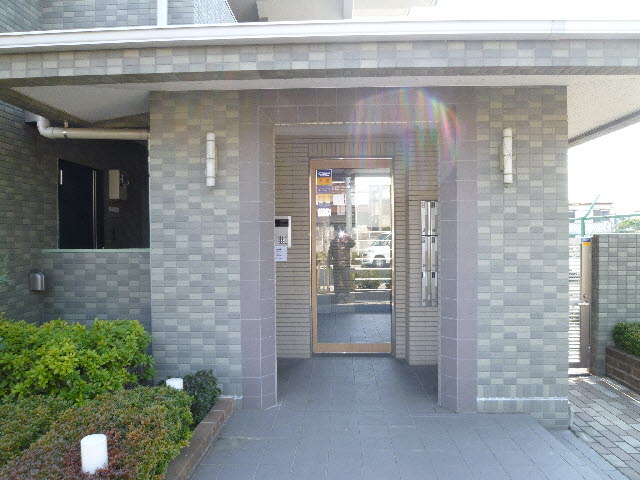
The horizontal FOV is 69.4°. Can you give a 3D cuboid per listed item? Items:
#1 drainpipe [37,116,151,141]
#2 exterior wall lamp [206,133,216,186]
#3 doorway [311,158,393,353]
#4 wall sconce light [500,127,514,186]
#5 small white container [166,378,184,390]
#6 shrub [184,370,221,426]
[{"bbox_3d":[-1.890,-0.941,3.900,1.020,0.195,0.100,0,0,2],"label":"drainpipe"},{"bbox_3d":[-0.817,-0.605,3.518,0.067,0.405,0.120,0,0,2],"label":"exterior wall lamp"},{"bbox_3d":[0.346,0.174,5.083,0.900,2.130,0.140,0,0,2],"label":"doorway"},{"bbox_3d":[1.392,-0.622,3.451,0.067,0.405,0.120,0,0,2],"label":"wall sconce light"},{"bbox_3d":[-1.024,1.072,3.270,0.122,0.160,0.122,0,0,2],"label":"small white container"},{"bbox_3d":[-0.841,1.111,3.280,0.280,0.350,0.300,0,0,2],"label":"shrub"}]

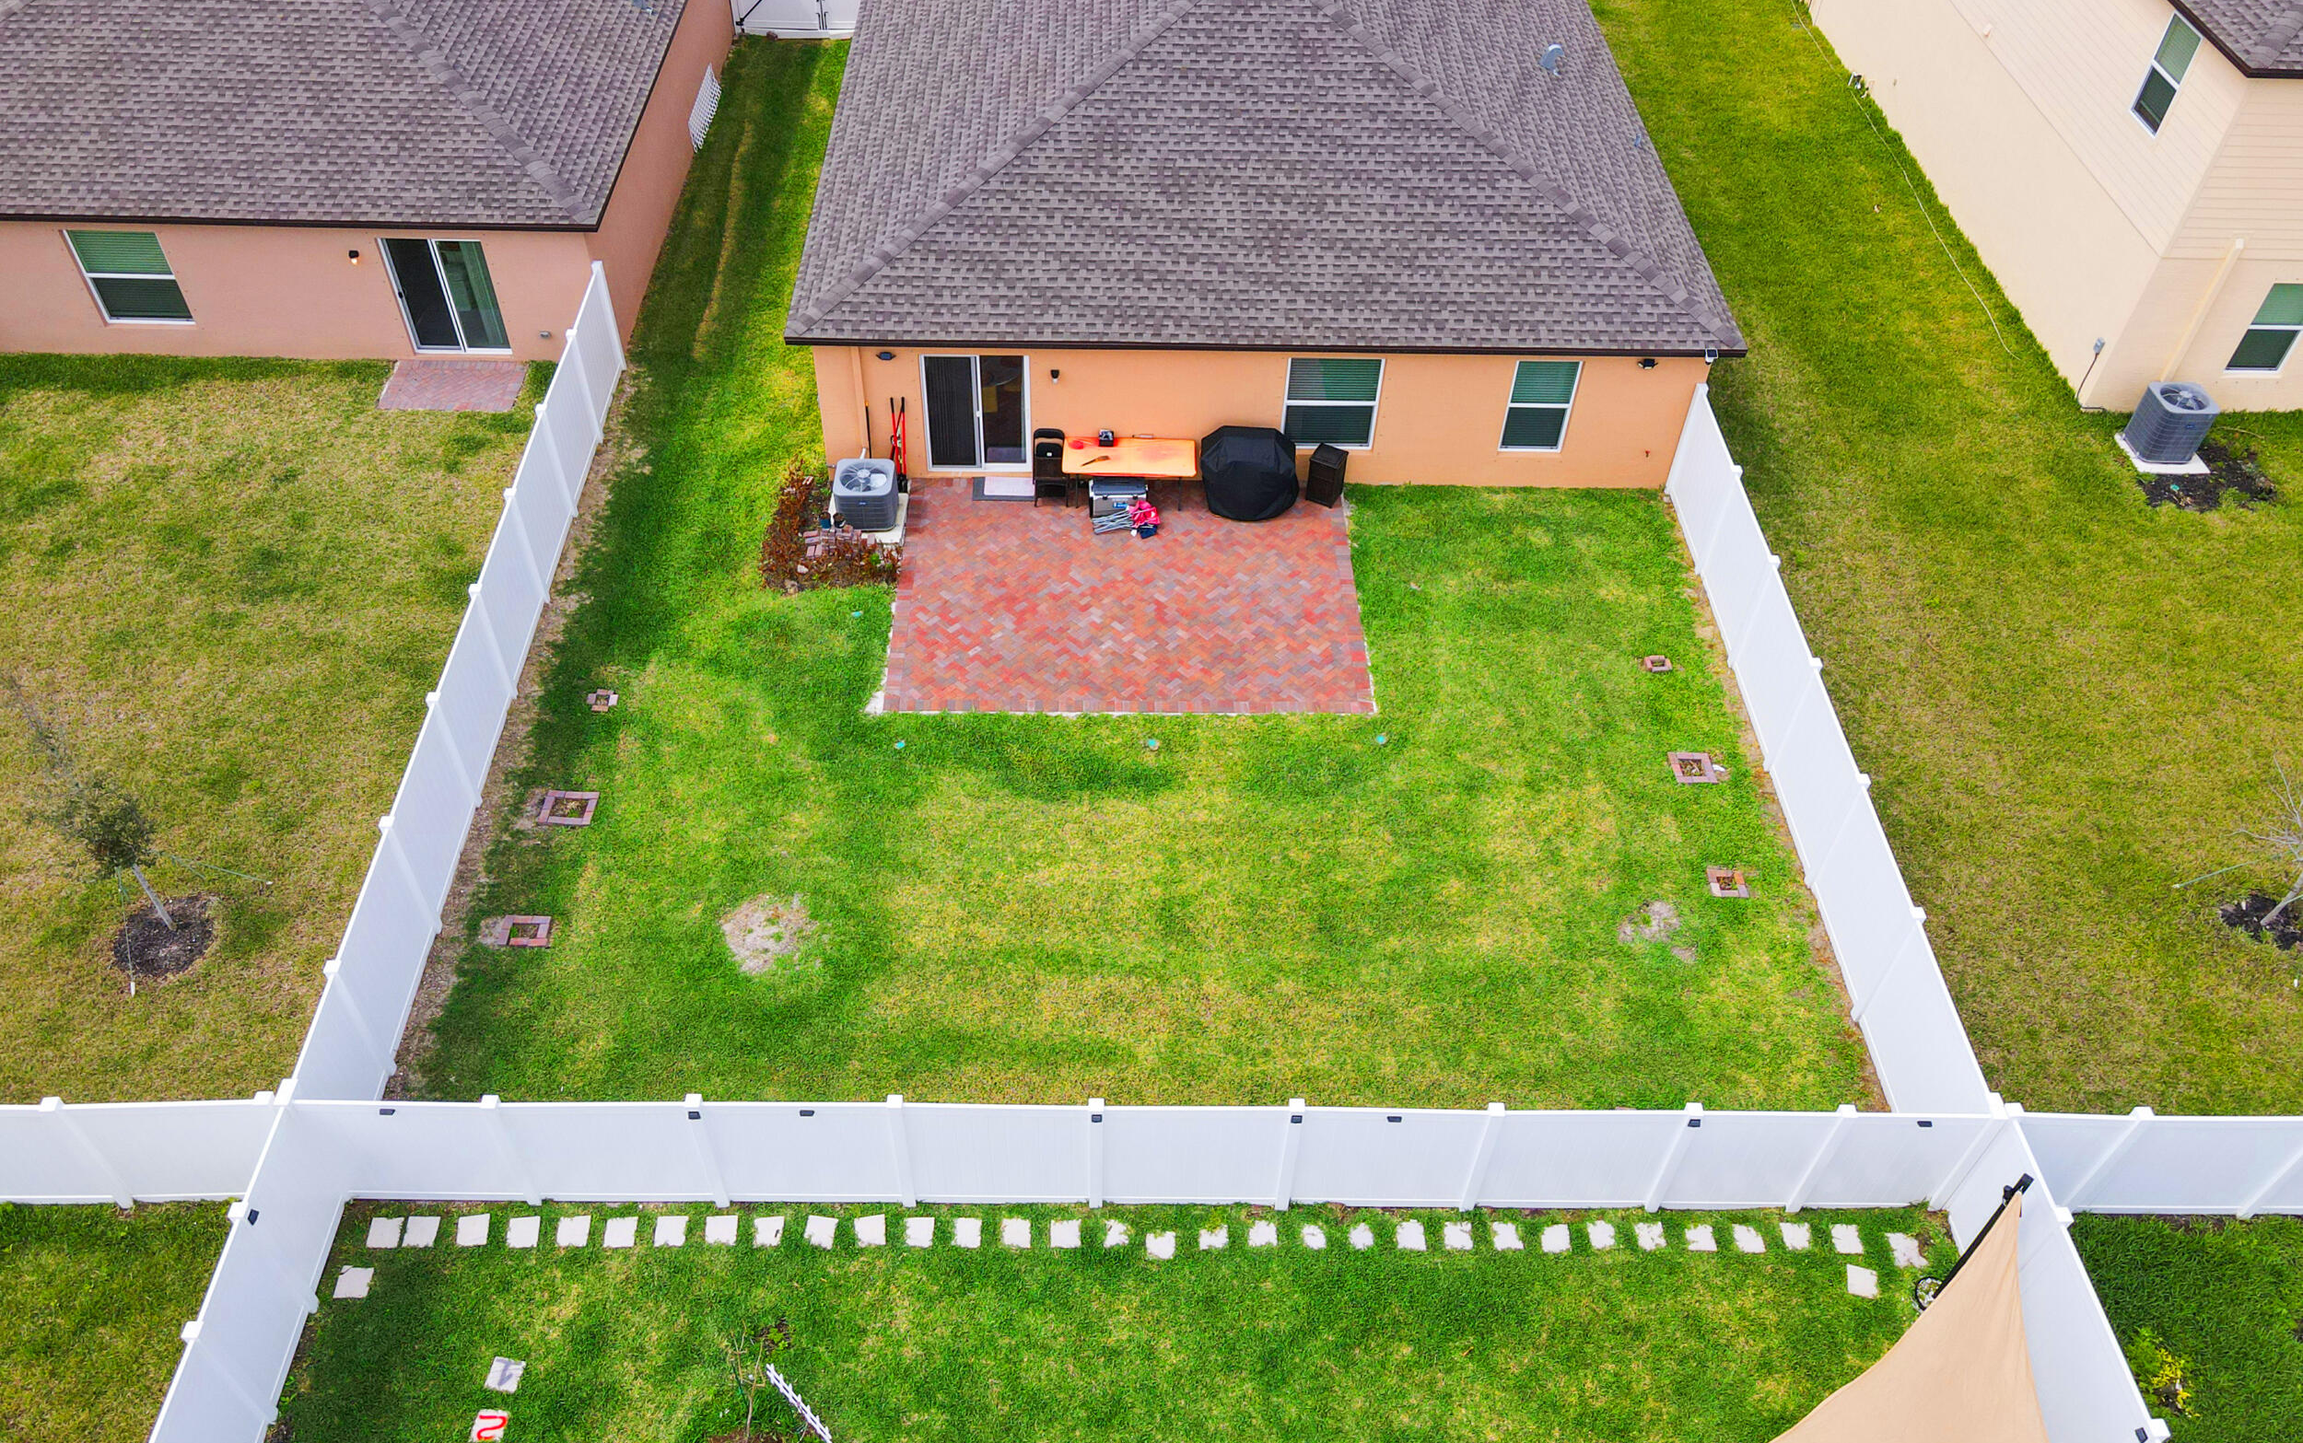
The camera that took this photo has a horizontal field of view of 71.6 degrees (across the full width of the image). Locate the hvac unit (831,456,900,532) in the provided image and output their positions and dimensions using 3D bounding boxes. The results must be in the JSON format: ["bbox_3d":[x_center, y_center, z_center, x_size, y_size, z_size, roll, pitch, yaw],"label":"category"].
[{"bbox_3d":[-4.047,-3.225,22.823,0.837,0.649,0.837,1,46,-1],"label":"hvac unit"}]

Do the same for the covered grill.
[{"bbox_3d":[1.406,-3.546,23.064,1.380,1.140,0.690,3,46,2],"label":"covered grill"}]

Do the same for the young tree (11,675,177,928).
[{"bbox_3d":[-10.954,0.966,16.458,1.150,3.800,1.150,1,46,-1],"label":"young tree"}]

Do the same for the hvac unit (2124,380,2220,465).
[{"bbox_3d":[15.618,-4.554,24.481,0.769,0.950,0.769,1,46,-1],"label":"hvac unit"}]

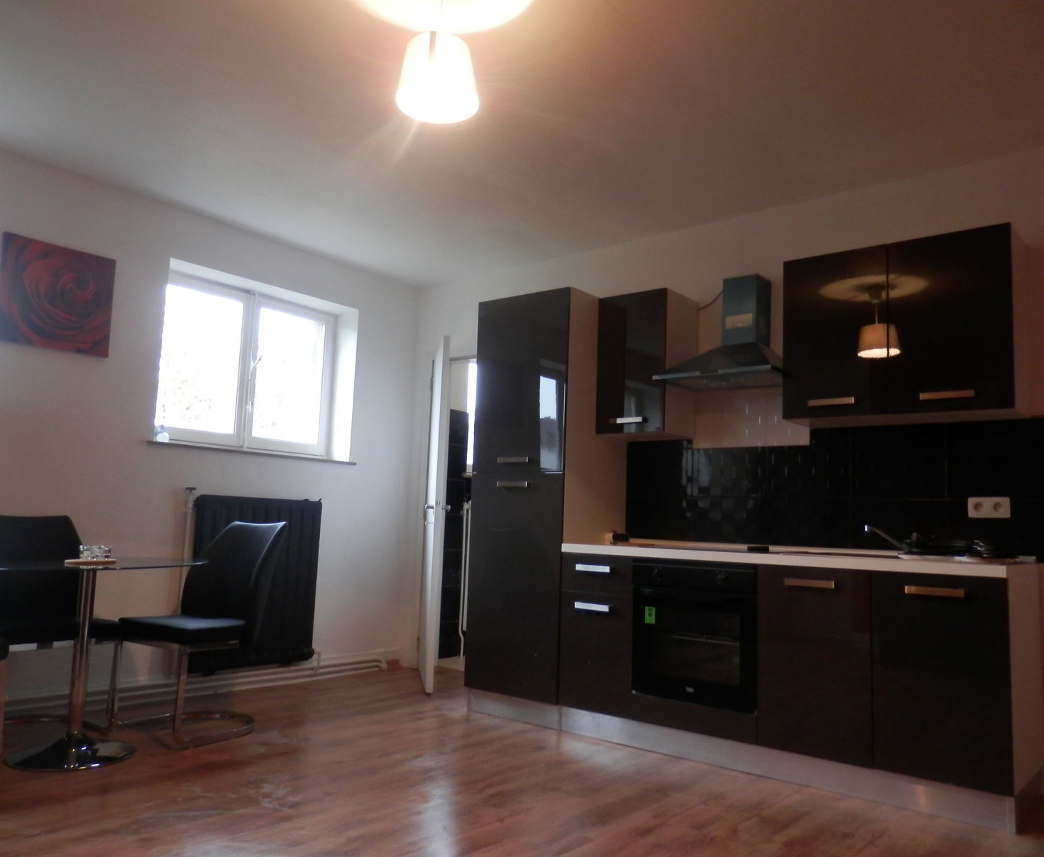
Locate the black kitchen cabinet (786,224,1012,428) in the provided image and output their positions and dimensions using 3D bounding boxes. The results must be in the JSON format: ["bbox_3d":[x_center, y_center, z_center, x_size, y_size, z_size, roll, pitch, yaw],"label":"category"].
[{"bbox_3d":[1.616,-0.395,3.531,0.900,0.718,0.325,-4,-9,39],"label":"black kitchen cabinet"}]

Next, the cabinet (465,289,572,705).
[{"bbox_3d":[0.156,0.373,4.455,0.600,2.090,0.585,-4,-9,39],"label":"cabinet"}]

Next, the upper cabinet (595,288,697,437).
[{"bbox_3d":[0.654,-0.312,4.317,0.400,0.720,0.325,-4,-9,39],"label":"upper cabinet"}]

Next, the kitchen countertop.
[{"bbox_3d":[1.109,0.570,3.632,1.890,0.040,0.585,-4,-9,39],"label":"kitchen countertop"}]

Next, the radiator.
[{"bbox_3d":[-1.515,0.863,4.677,0.110,0.930,0.780,-4,-9,39],"label":"radiator"}]

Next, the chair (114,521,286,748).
[{"bbox_3d":[-1.441,0.887,3.781,0.440,0.935,0.600,-2,-8,28],"label":"chair"}]

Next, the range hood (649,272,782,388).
[{"bbox_3d":[1.002,-0.481,3.973,0.600,0.535,0.450,-4,-9,39],"label":"range hood"}]

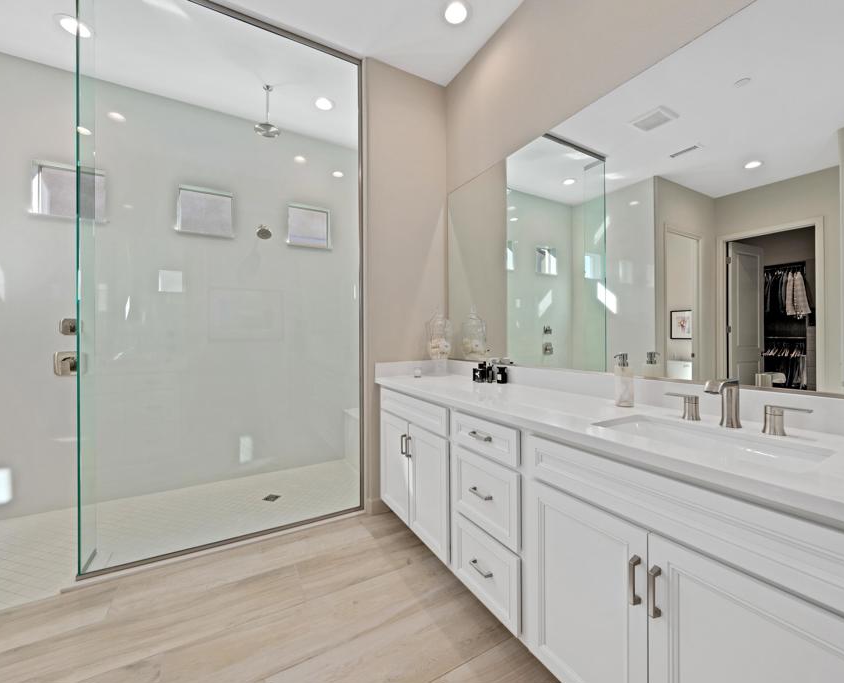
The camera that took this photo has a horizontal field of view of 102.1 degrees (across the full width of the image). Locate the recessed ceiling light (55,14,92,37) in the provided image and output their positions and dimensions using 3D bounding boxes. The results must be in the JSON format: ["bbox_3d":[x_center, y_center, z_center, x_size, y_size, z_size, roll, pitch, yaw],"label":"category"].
[{"bbox_3d":[-2.083,-1.888,2.046,0.165,0.025,0.165,0,1,-29],"label":"recessed ceiling light"}]

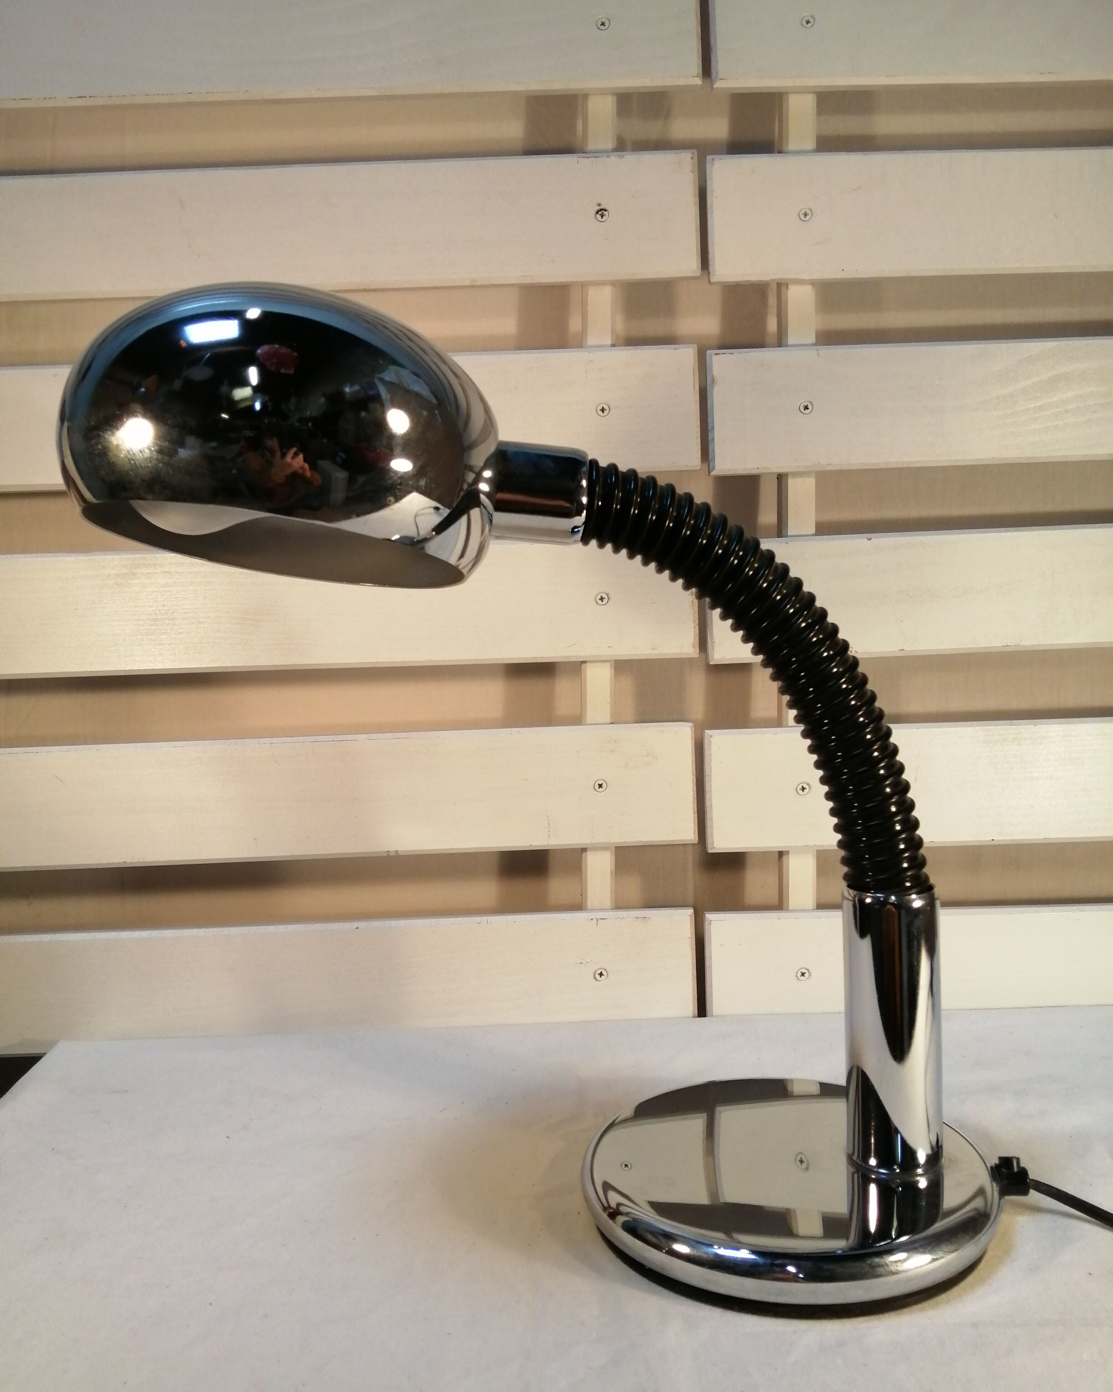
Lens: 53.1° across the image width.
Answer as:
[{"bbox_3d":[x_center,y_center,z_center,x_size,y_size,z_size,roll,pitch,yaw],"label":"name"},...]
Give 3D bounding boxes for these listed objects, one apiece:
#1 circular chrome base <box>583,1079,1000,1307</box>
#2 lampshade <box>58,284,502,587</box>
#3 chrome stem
[{"bbox_3d":[0.097,0.203,0.472,0.172,0.020,0.172,-3,4,0],"label":"circular chrome base"},{"bbox_3d":[-0.105,-0.106,0.448,0.171,0.098,0.171,8,-4,1],"label":"lampshade"},{"bbox_3d":[0.141,0.136,0.469,0.039,0.117,0.039,-3,4,0],"label":"chrome stem"}]

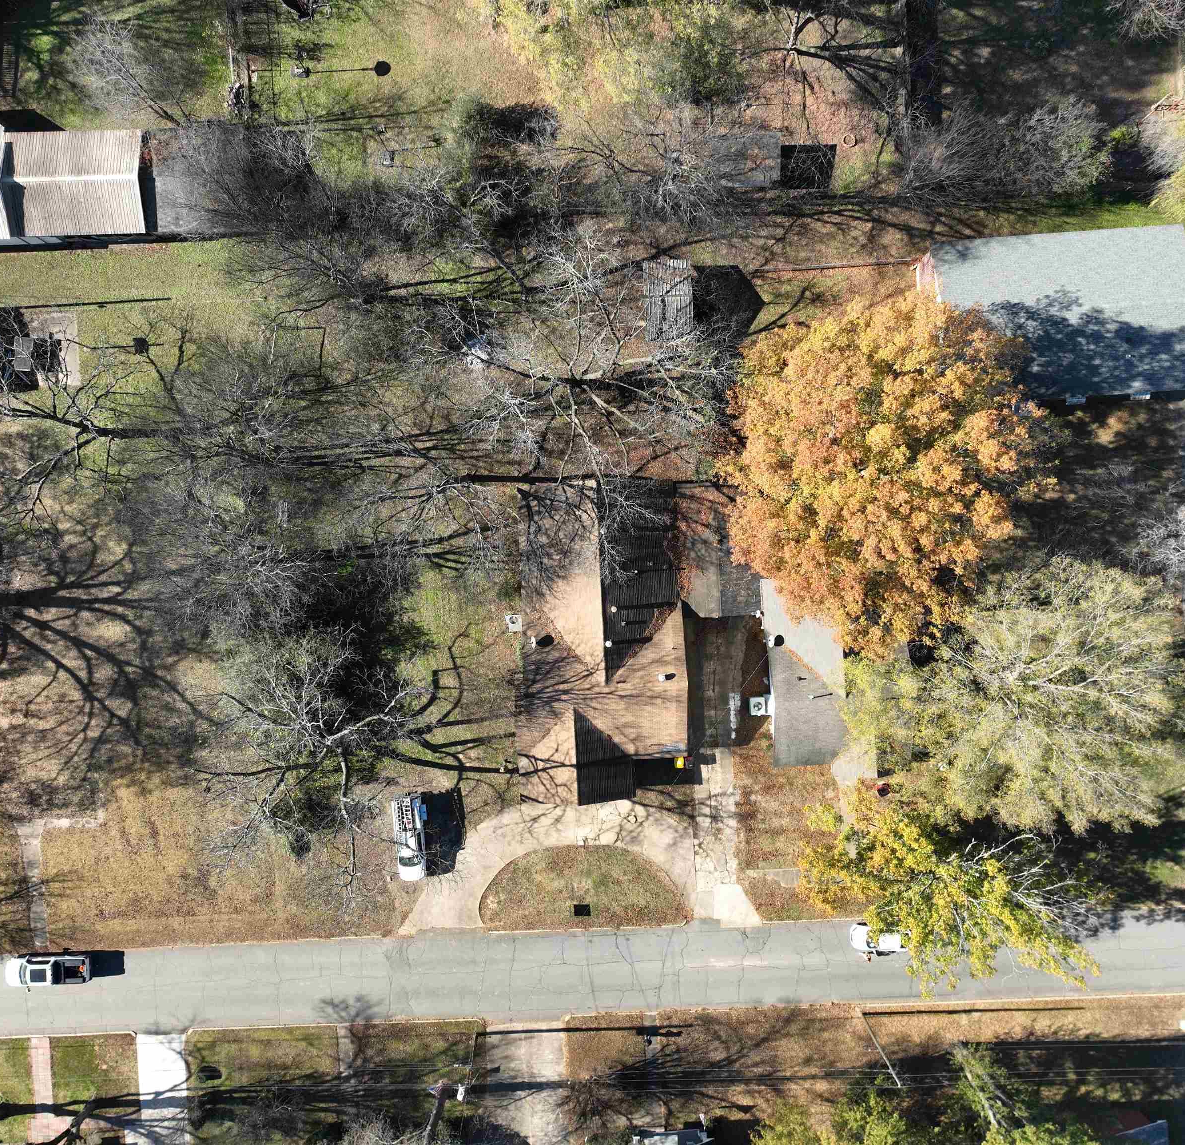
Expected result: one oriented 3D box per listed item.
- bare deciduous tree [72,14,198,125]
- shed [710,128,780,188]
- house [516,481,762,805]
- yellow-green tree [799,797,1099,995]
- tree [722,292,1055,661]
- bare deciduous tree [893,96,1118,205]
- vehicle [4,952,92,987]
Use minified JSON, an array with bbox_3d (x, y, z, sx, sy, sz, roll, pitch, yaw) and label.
[{"bbox_3d":[-27.802,-29.670,64.226,5.000,10.000,5.200,-2,92,0],"label":"bare deciduous tree"},{"bbox_3d":[9.726,-26.579,68.173,4.600,2.700,3.200,-2,92,0],"label":"shed"},{"bbox_3d":[3.003,4.254,68.043,15.600,5.400,20.000,-2,92,0],"label":"house"},{"bbox_3d":[20.762,18.788,64.409,16.500,14.000,11.500,-2,92,0],"label":"yellow-green tree"},{"bbox_3d":[16.668,-5.515,61.653,18.500,17.500,20.500,-2,92,0],"label":"tree"},{"bbox_3d":[25.324,-26.220,66.357,12.300,6.500,5.800,-2,92,0],"label":"bare deciduous tree"},{"bbox_3d":[-36.178,26.517,70.510,5.800,1.920,2.050,-2,92,0],"label":"vehicle"}]

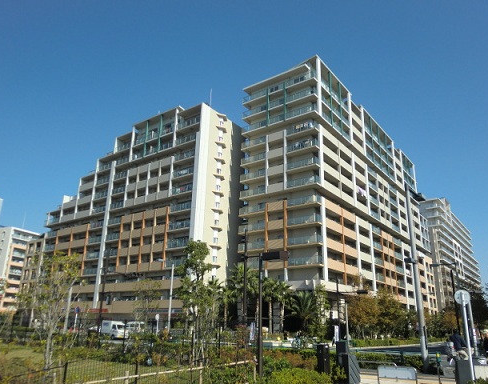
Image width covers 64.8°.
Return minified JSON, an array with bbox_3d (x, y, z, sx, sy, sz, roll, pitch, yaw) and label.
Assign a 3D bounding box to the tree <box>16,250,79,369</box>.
[{"bbox_3d":[-6.809,4.098,13.425,1.950,4.035,1.950,10,-20,-24],"label":"tree"}]

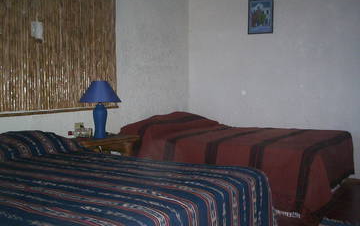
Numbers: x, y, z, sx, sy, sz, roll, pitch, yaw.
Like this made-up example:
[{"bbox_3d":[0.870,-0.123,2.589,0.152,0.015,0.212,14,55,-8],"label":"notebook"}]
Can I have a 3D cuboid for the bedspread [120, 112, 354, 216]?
[{"bbox_3d":[0.592,0.384,4.058,2.000,0.730,1.380,2,5,29],"label":"bedspread"}]

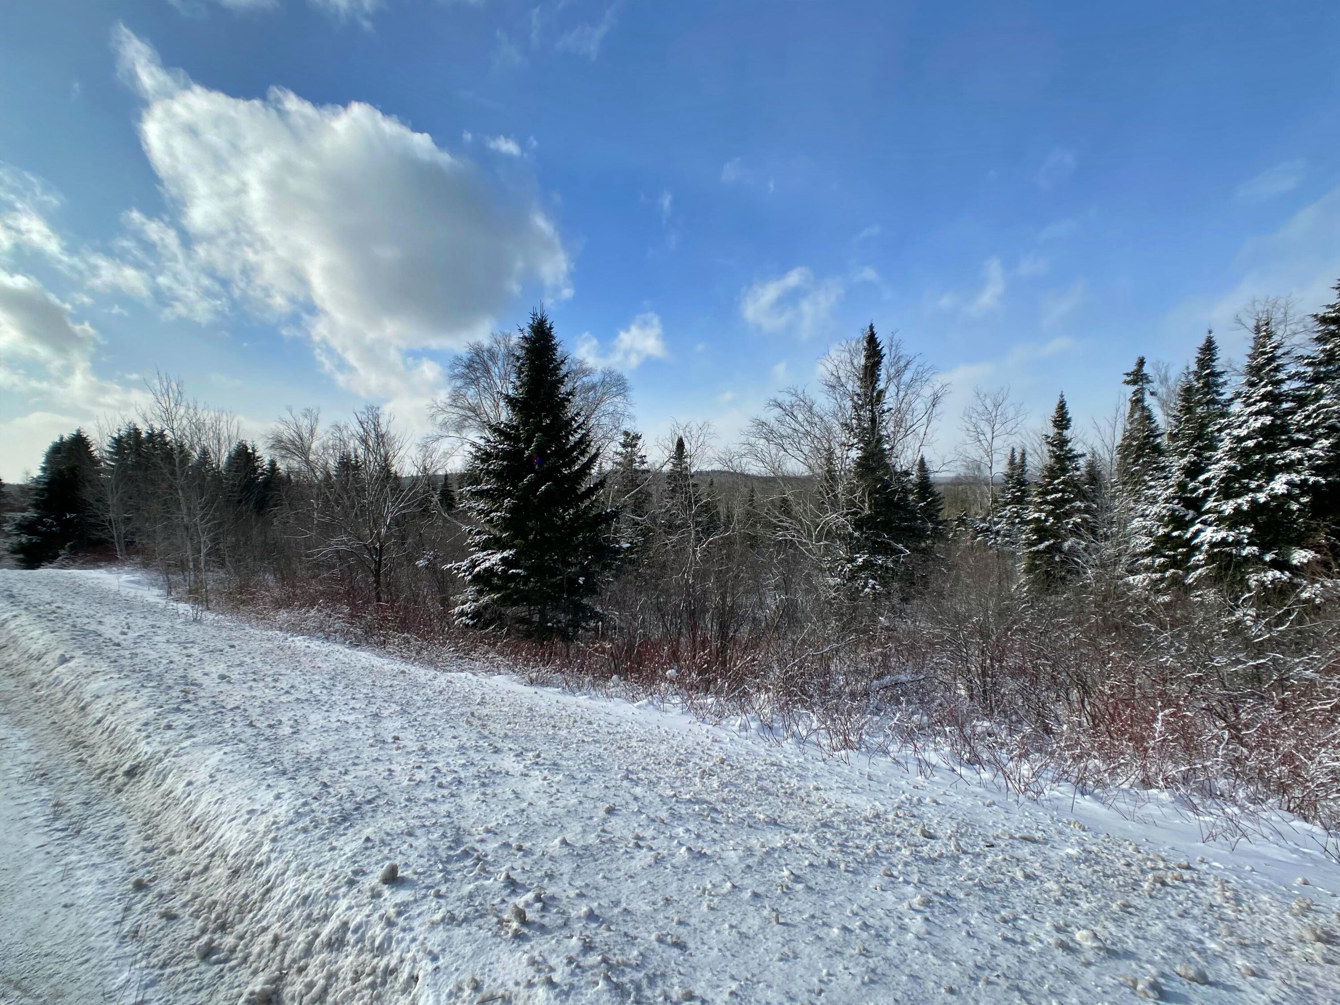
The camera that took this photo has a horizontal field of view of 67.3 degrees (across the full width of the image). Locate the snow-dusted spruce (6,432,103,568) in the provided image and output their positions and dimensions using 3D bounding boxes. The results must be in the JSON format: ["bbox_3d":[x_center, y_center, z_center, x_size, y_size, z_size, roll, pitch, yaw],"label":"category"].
[{"bbox_3d":[-25.600,-0.090,42.000,3.600,5.990,3.600,0,1,0],"label":"snow-dusted spruce"}]

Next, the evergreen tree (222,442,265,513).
[{"bbox_3d":[-19.500,-0.120,46.000,2.200,5.360,2.200,0,1,0],"label":"evergreen tree"}]

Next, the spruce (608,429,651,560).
[{"bbox_3d":[-1.240,-0.100,31.000,1.450,4.290,1.450,0,1,0],"label":"spruce"}]

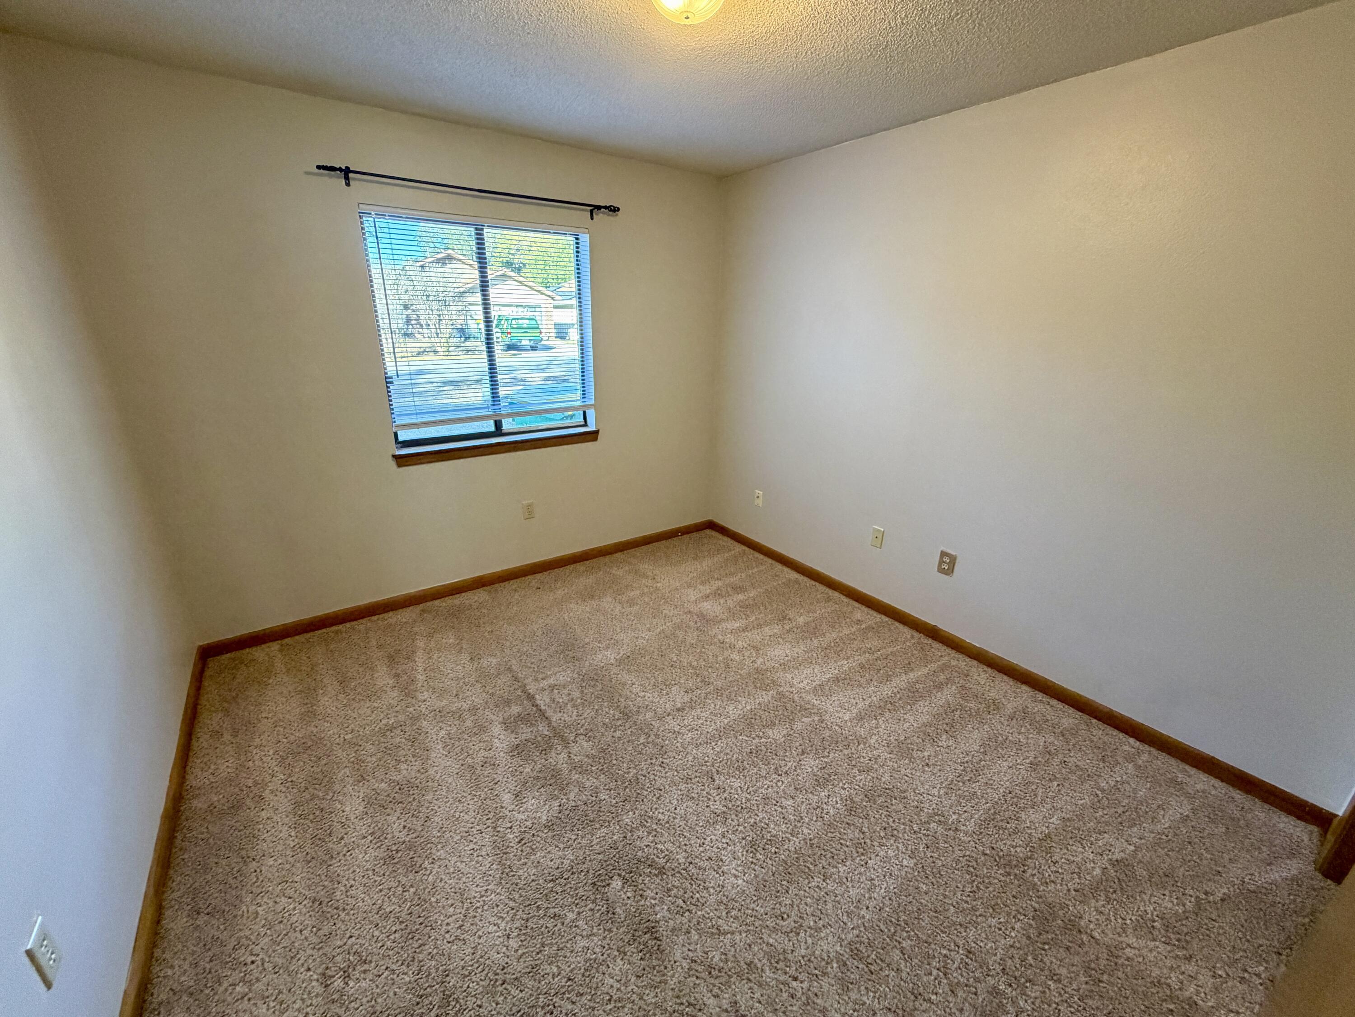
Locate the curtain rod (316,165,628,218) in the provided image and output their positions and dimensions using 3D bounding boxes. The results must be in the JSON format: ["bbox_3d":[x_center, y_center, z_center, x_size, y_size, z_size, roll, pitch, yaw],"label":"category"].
[{"bbox_3d":[-0.943,-1.563,2.749,1.468,0.075,0.096,-12,23,-33],"label":"curtain rod"}]

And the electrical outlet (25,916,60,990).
[{"bbox_3d":[-1.172,0.825,1.018,0.008,0.115,0.070,-12,23,-33],"label":"electrical outlet"}]

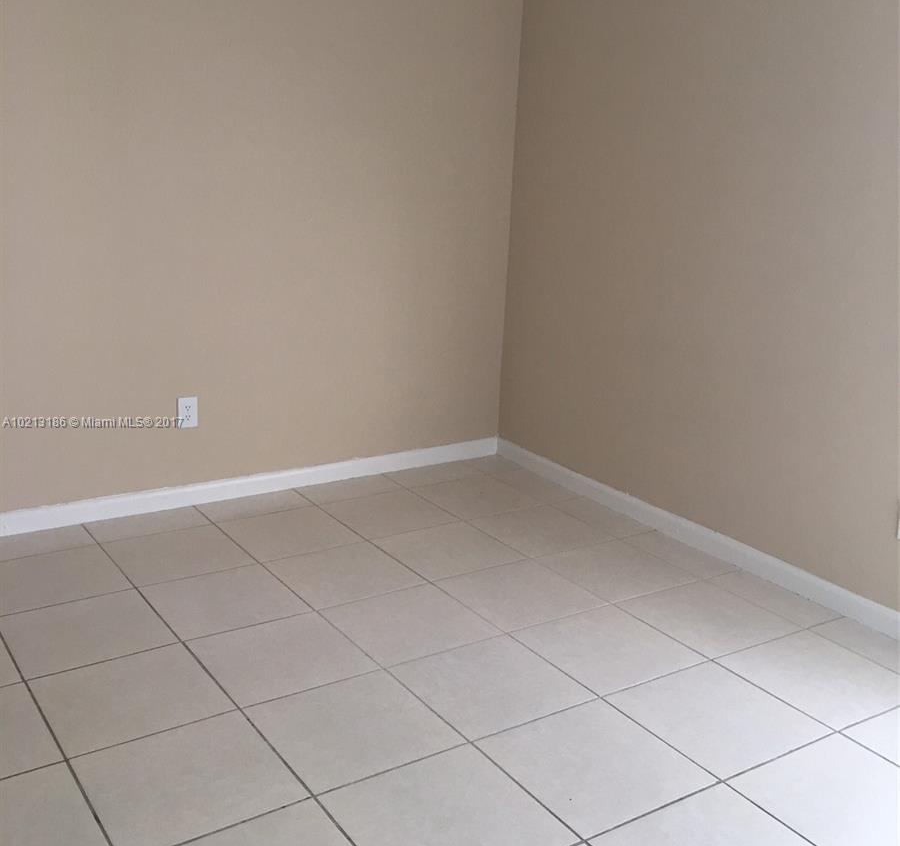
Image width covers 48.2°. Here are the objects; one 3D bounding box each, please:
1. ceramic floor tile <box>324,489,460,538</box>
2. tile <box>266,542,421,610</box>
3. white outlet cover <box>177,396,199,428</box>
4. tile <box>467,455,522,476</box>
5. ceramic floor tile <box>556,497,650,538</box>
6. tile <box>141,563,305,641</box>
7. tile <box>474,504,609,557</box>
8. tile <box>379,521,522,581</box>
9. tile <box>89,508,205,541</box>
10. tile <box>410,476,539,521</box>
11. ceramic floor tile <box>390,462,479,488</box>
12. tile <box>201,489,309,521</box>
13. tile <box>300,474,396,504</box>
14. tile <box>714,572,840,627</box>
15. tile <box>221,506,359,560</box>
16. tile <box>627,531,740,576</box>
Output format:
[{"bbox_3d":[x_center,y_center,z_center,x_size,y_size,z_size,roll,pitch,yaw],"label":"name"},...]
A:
[{"bbox_3d":[-0.247,0.374,4.098,0.431,0.009,0.431,-8,18,-33],"label":"ceramic floor tile"},{"bbox_3d":[-0.366,0.524,3.486,0.431,0.010,0.425,-8,18,-33],"label":"tile"},{"bbox_3d":[-1.029,-0.041,3.959,0.077,0.121,0.008,-8,18,-33],"label":"white outlet cover"},{"bbox_3d":[0.201,0.205,4.760,0.227,0.010,0.256,-8,18,-33],"label":"tile"},{"bbox_3d":[0.623,0.392,4.162,0.205,0.009,0.431,-8,18,-33],"label":"ceramic floor tile"},{"bbox_3d":[-0.731,0.575,3.279,0.431,0.009,0.431,-8,18,-33],"label":"tile"},{"bbox_3d":[0.355,0.428,3.987,0.431,0.009,0.431,-8,18,-33],"label":"tile"},{"bbox_3d":[-0.005,0.476,3.724,0.431,0.010,0.425,-8,18,-33],"label":"tile"},{"bbox_3d":[-1.150,0.389,3.851,0.431,0.010,0.228,-8,18,-33],"label":"tile"},{"bbox_3d":[0.115,0.325,4.334,0.431,0.009,0.431,-8,18,-33],"label":"tile"},{"bbox_3d":[-0.072,0.245,4.604,0.431,0.009,0.237,-8,18,-33],"label":"ceramic floor tile"},{"bbox_3d":[-0.796,0.343,4.131,0.431,0.009,0.235,-8,18,-33],"label":"tile"},{"bbox_3d":[-0.431,0.292,4.331,0.431,0.010,0.236,-8,18,-33],"label":"tile"},{"bbox_3d":[1.095,0.599,3.452,0.190,0.010,0.425,-8,18,-33],"label":"tile"},{"bbox_3d":[-0.609,0.423,3.862,0.431,0.009,0.431,-8,18,-33],"label":"tile"},{"bbox_3d":[0.859,0.495,3.795,0.197,0.010,0.425,-8,18,-33],"label":"tile"}]

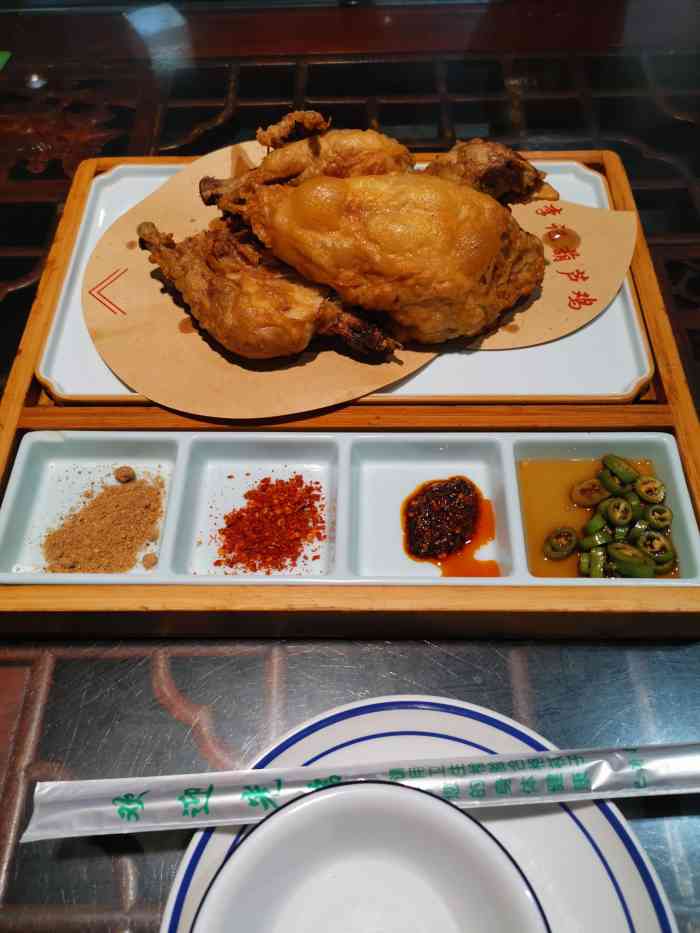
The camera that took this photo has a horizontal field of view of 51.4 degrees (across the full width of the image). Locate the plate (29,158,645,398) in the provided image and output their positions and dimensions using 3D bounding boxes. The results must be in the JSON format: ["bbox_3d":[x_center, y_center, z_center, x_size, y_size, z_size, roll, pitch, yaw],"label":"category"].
[{"bbox_3d":[-0.003,-0.112,0.436,0.330,0.019,0.194,0,58,1],"label":"plate"}]

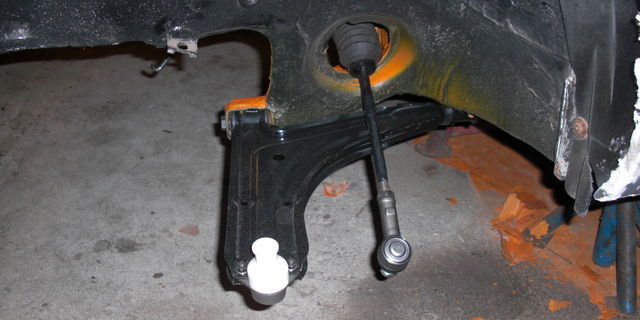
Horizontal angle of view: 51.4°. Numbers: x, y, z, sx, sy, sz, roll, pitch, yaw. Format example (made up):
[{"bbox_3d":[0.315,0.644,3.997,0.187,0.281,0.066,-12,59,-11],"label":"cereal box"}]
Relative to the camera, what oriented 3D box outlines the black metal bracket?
[{"bbox_3d":[0.052,0.021,0.852,0.350,0.060,0.345,-3,34,-4],"label":"black metal bracket"}]

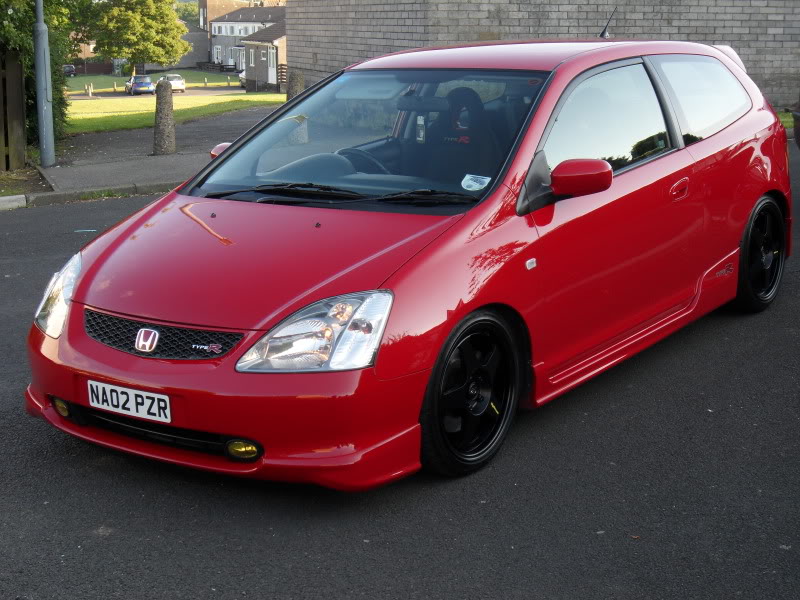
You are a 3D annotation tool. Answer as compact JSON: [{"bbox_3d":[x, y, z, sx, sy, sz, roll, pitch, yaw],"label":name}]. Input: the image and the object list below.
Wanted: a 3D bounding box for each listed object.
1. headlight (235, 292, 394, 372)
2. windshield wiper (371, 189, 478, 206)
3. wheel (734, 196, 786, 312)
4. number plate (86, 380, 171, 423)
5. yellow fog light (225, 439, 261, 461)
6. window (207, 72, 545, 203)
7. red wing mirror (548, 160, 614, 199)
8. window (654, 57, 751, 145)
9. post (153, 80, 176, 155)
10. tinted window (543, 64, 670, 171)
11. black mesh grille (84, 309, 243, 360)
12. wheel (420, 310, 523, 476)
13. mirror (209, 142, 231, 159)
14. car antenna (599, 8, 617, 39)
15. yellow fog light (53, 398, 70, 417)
[{"bbox_3d":[-0.248,0.105,4.148,0.370,0.225,0.390,5,15,29],"label":"headlight"},{"bbox_3d":[0.085,-0.351,4.650,0.410,0.055,0.060,3,14,21],"label":"windshield wiper"},{"bbox_3d":[1.730,-0.255,6.689,0.210,0.616,0.616,7,17,36],"label":"wheel"},{"bbox_3d":[-0.876,0.327,4.325,0.380,0.090,0.015,7,16,35],"label":"number plate"},{"bbox_3d":[-0.477,0.462,4.179,0.125,0.068,0.060,7,16,35],"label":"yellow fog light"},{"bbox_3d":[-0.088,-0.693,5.394,1.430,0.140,0.960,7,43,36],"label":"window"},{"bbox_3d":[0.663,-0.443,4.839,0.225,0.130,0.110,7,16,35],"label":"red wing mirror"},{"bbox_3d":[1.420,-0.953,6.198,0.070,0.430,0.950,-15,3,35],"label":"window"},{"bbox_3d":[-2.495,-1.933,14.200,0.250,0.780,0.250,0,12,0],"label":"post"},{"bbox_3d":[0.832,-0.705,5.437,0.080,0.460,1.100,-23,0,39],"label":"tinted window"},{"bbox_3d":[-0.804,0.127,4.393,0.740,0.125,0.090,7,16,35],"label":"black mesh grille"},{"bbox_3d":[0.190,0.299,4.557,0.210,0.615,0.615,7,16,35],"label":"wheel"},{"bbox_3d":[-0.768,-0.635,6.013,0.240,0.150,0.140,7,17,36],"label":"mirror"},{"bbox_3d":[1.073,-1.416,6.843,0.040,0.210,0.050,7,-29,36],"label":"car antenna"},{"bbox_3d":[-1.207,0.387,4.816,0.110,0.063,0.055,9,18,42],"label":"yellow fog light"}]

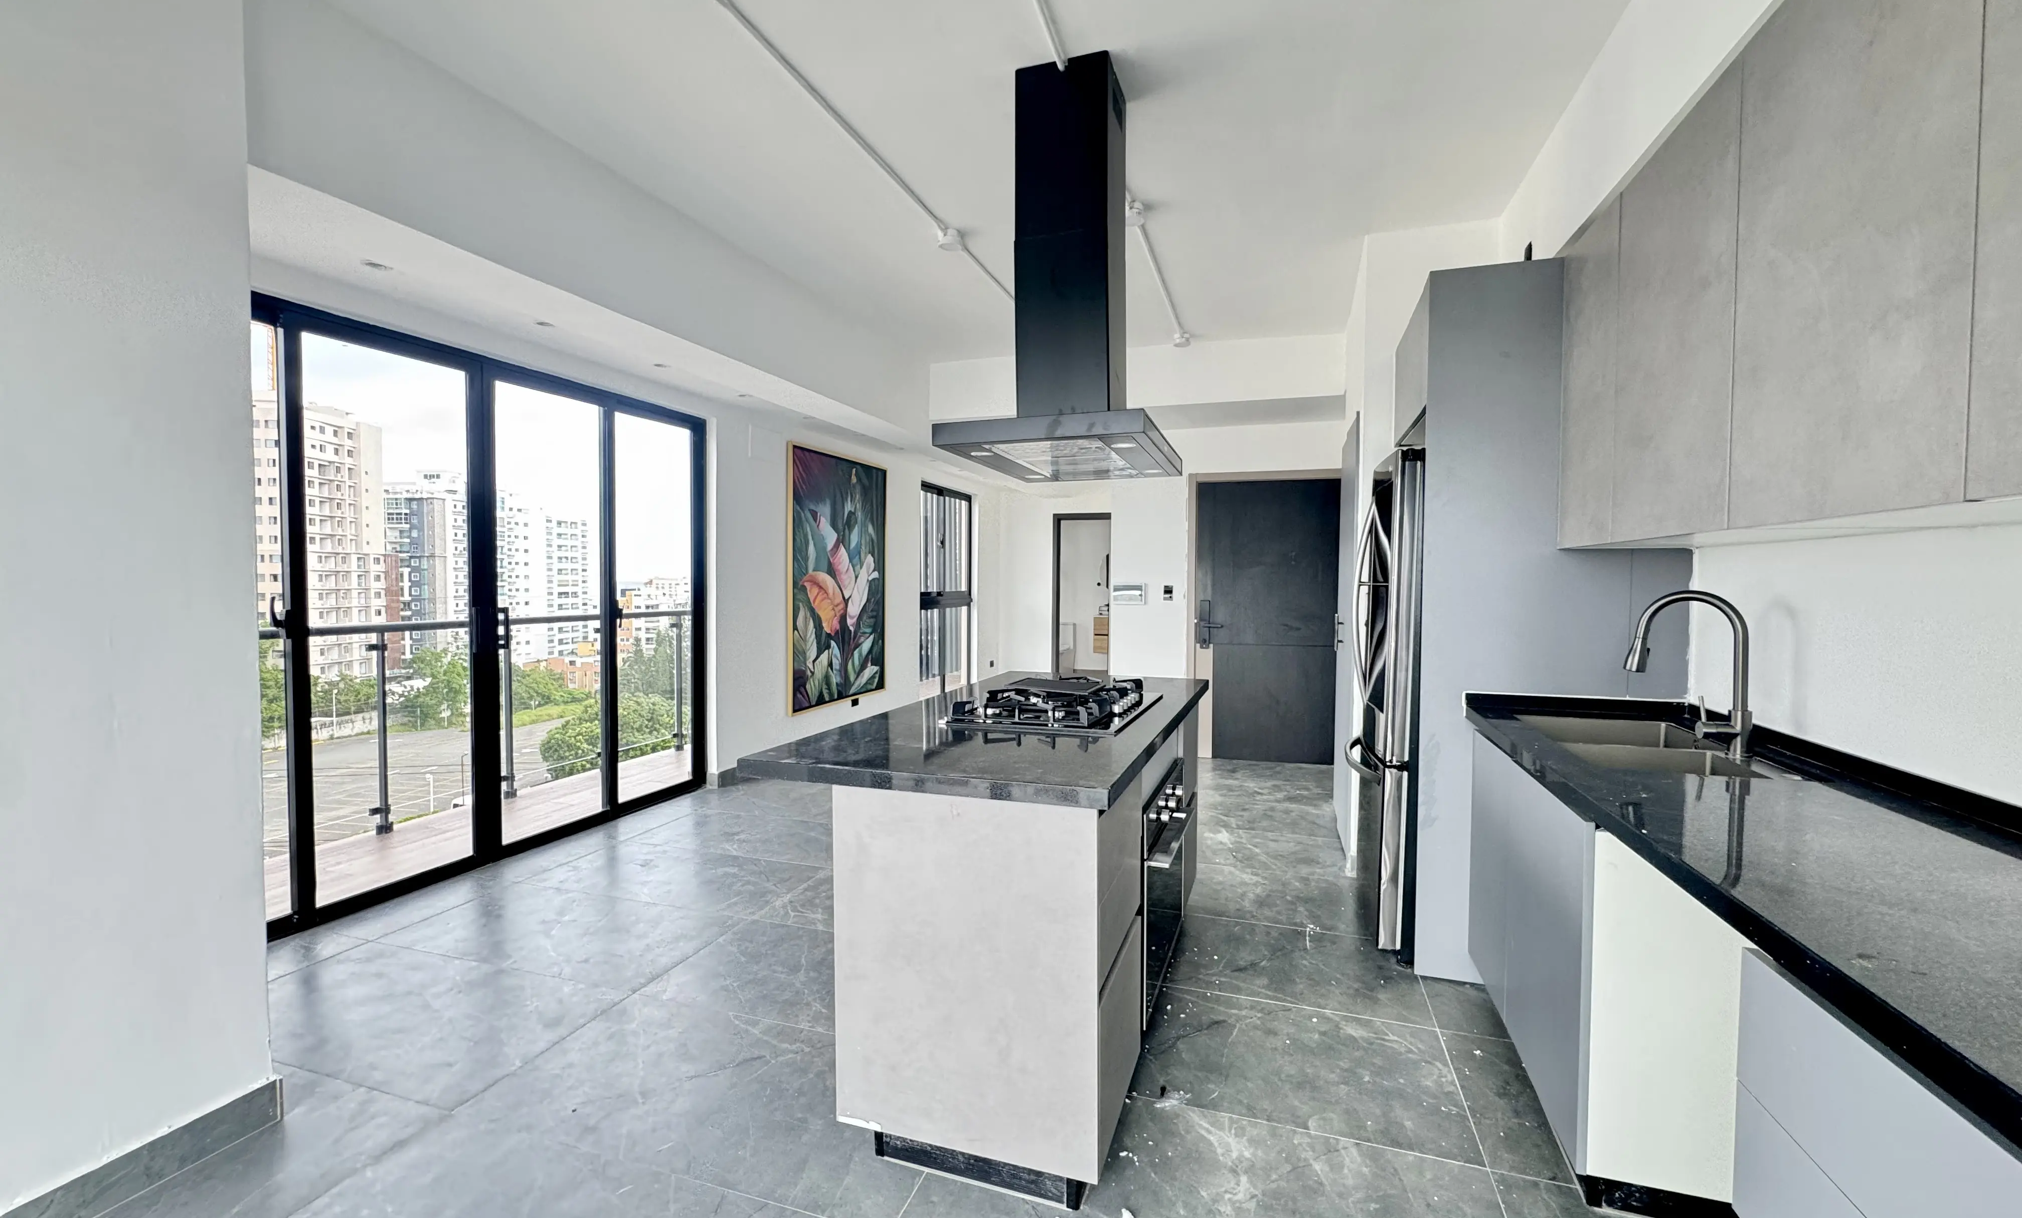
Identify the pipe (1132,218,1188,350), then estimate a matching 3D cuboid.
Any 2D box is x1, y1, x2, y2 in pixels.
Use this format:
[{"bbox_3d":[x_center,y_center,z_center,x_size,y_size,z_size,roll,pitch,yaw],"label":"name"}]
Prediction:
[{"bbox_3d":[0.805,-1.689,4.391,0.093,0.073,1.796,1,2,19],"label":"pipe"}]

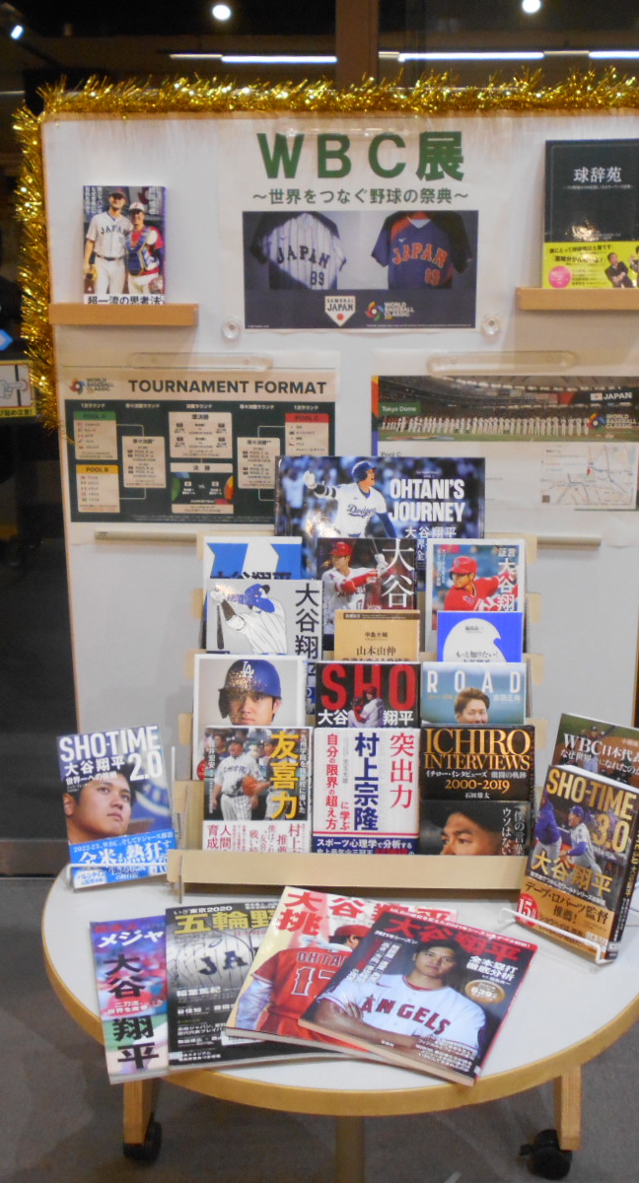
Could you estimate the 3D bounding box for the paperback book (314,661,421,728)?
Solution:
[{"bbox_3d":[0.060,0.182,1.471,0.128,0.188,0.018,0,-2,0],"label":"paperback book"}]

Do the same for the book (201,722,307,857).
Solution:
[{"bbox_3d":[-0.073,0.258,1.429,0.128,0.188,0.018,0,-2,0],"label":"book"}]

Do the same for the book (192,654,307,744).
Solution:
[{"bbox_3d":[-0.085,0.177,1.470,0.138,0.198,0.015,0,-2,0],"label":"book"}]

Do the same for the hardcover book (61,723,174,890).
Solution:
[{"bbox_3d":[-0.252,0.269,1.486,0.129,0.188,0.022,-5,-17,-18],"label":"hardcover book"}]

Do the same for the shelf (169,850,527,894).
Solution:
[{"bbox_3d":[0.048,0.321,1.398,0.440,0.049,0.040,0,15,0],"label":"shelf"}]

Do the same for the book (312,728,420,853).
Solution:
[{"bbox_3d":[0.057,0.260,1.432,0.128,0.188,0.018,0,-2,0],"label":"book"}]

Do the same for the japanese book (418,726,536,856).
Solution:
[{"bbox_3d":[0.187,0.258,1.433,0.132,0.191,0.030,1,-2,3],"label":"japanese book"}]

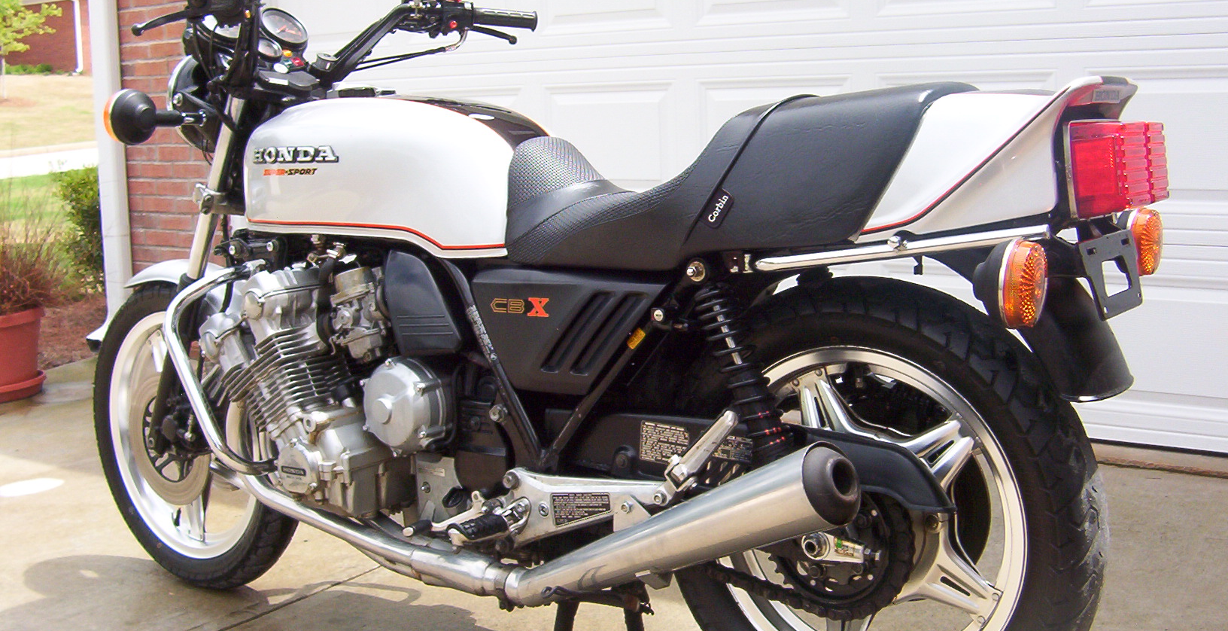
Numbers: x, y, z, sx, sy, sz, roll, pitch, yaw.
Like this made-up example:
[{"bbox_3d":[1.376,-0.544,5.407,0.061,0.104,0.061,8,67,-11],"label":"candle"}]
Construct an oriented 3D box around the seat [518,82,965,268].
[{"bbox_3d":[0.183,-0.190,1.823,0.700,0.232,0.280,2,9,35],"label":"seat"}]

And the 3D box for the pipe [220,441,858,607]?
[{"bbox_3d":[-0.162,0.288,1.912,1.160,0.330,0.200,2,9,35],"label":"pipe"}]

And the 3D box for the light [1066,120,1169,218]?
[{"bbox_3d":[0.602,-0.178,1.524,0.075,0.107,0.210,-4,5,36],"label":"light"}]

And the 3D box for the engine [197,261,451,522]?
[{"bbox_3d":[-0.329,0.097,2.233,0.540,0.450,0.580,2,9,35],"label":"engine"}]

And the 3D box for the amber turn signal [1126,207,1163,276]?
[{"bbox_3d":[0.714,-0.101,1.781,0.085,0.100,0.100,2,9,35],"label":"amber turn signal"}]

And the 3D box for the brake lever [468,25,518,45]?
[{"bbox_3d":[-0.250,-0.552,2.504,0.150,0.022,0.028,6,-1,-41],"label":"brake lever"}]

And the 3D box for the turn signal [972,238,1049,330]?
[{"bbox_3d":[0.419,-0.033,1.357,0.085,0.100,0.100,2,9,35],"label":"turn signal"}]

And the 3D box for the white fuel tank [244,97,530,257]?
[{"bbox_3d":[-0.324,-0.242,2.174,0.610,0.268,0.320,2,9,35],"label":"white fuel tank"}]

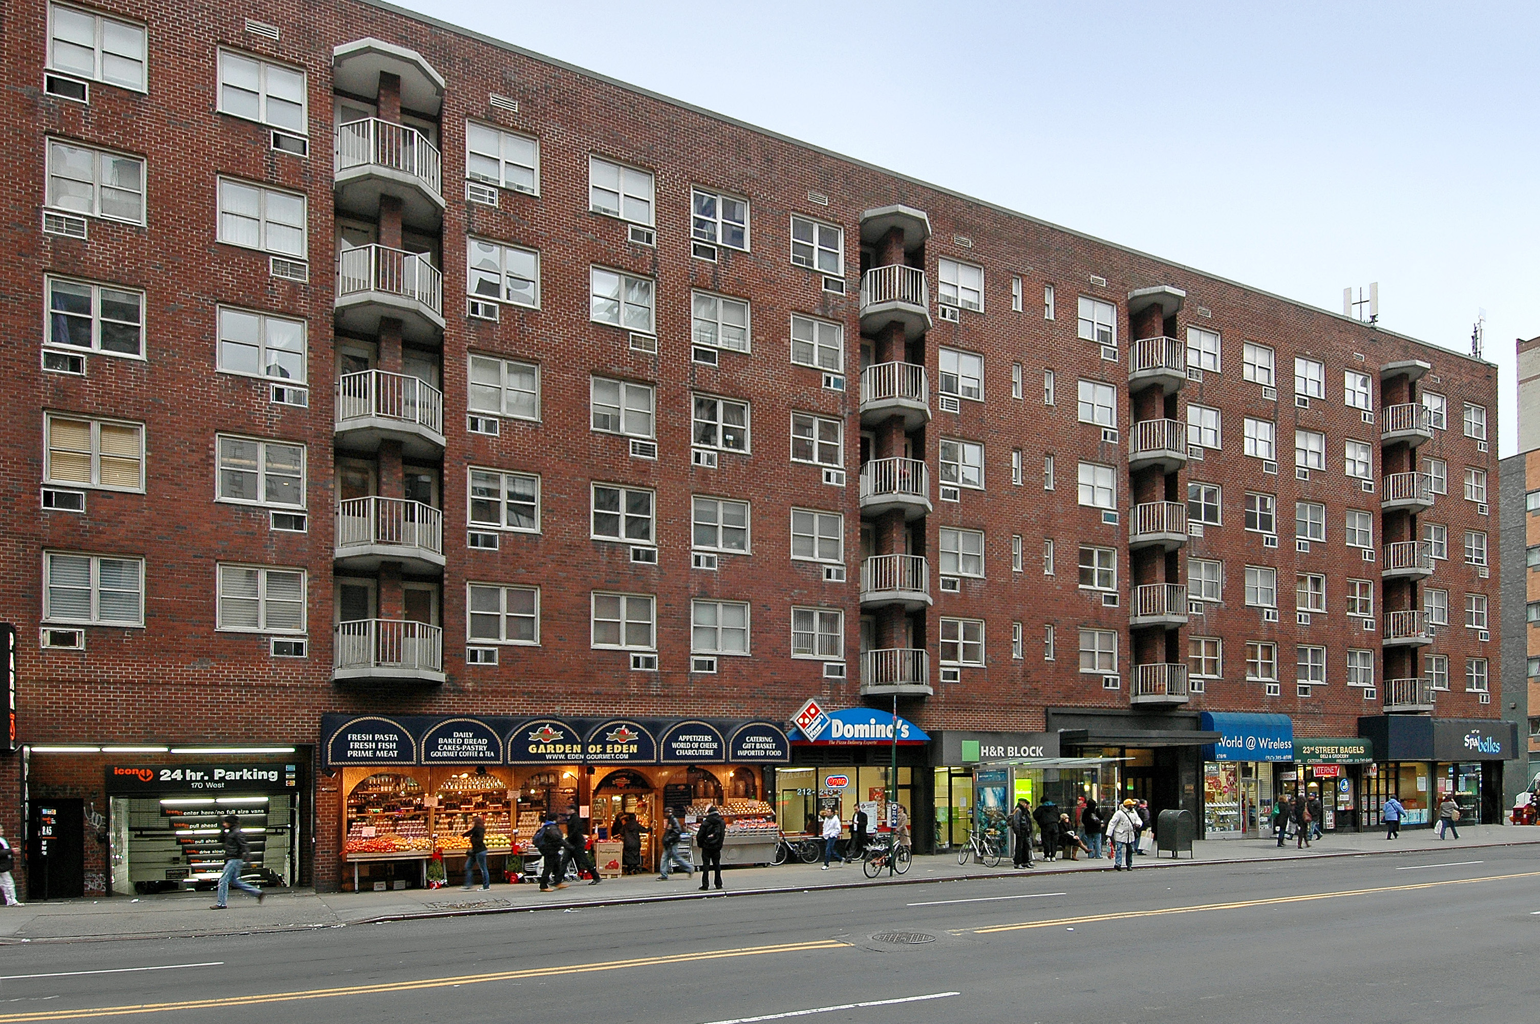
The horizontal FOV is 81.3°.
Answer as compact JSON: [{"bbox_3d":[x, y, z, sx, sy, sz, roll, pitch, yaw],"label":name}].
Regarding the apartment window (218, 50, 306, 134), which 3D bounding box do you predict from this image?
[{"bbox_3d":[-10.747,-8.903,19.038,1.651,1.363,0.150,3,-7,-25],"label":"apartment window"}]

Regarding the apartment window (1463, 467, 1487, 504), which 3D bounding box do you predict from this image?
[{"bbox_3d":[30.636,-1.150,39.001,1.660,1.410,0.150,4,-6,-25],"label":"apartment window"}]

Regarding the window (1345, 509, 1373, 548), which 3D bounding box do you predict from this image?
[{"bbox_3d":[23.236,0.665,35.411,1.660,1.410,0.150,4,-6,-25],"label":"window"}]

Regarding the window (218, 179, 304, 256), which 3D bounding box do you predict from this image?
[{"bbox_3d":[-11.045,-6.390,19.456,1.660,1.410,0.150,4,-6,-25],"label":"window"}]

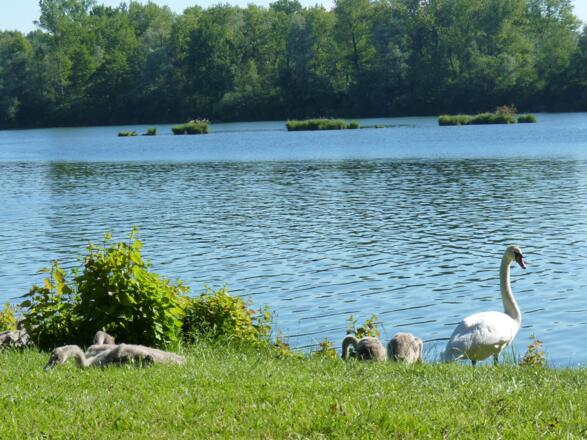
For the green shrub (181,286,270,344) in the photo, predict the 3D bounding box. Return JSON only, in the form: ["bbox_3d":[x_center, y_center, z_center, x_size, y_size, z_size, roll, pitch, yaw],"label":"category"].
[{"bbox_3d":[-0.554,0.819,17.800,0.750,0.520,0.600,-1,3,0],"label":"green shrub"}]

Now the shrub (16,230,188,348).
[{"bbox_3d":[-1.579,0.581,17.700,1.380,1.000,1.050,-1,3,0],"label":"shrub"}]

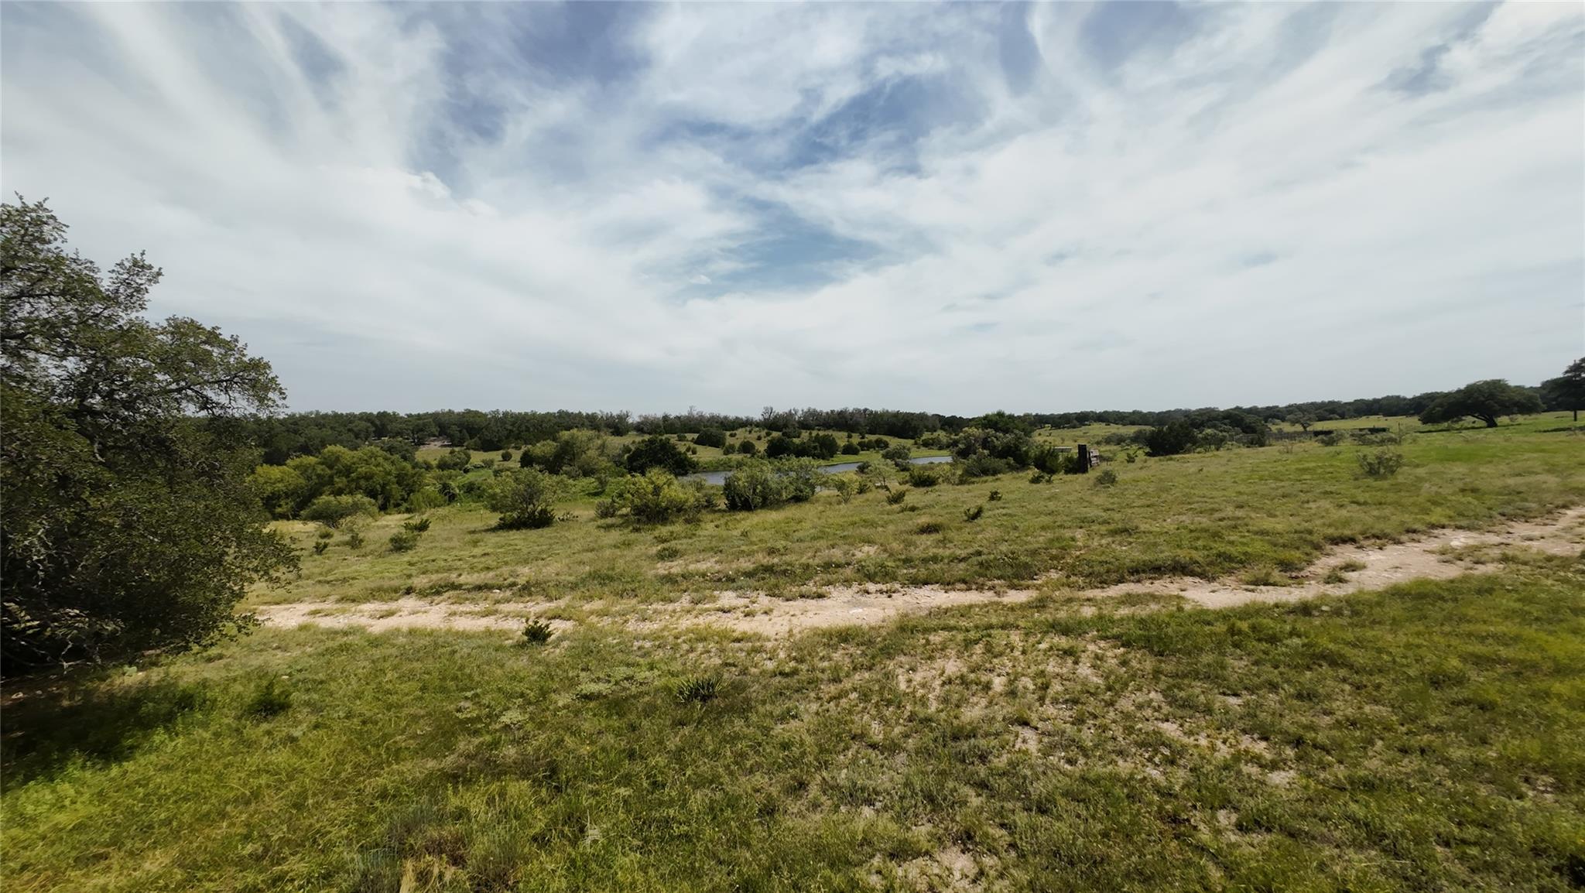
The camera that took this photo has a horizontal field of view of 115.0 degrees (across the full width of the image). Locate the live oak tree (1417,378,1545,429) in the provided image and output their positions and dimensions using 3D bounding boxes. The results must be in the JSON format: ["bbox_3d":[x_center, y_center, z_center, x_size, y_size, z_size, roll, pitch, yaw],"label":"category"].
[{"bbox_3d":[93.760,-5.800,69.000,10.030,6.800,10.340,-3,3,-36],"label":"live oak tree"}]

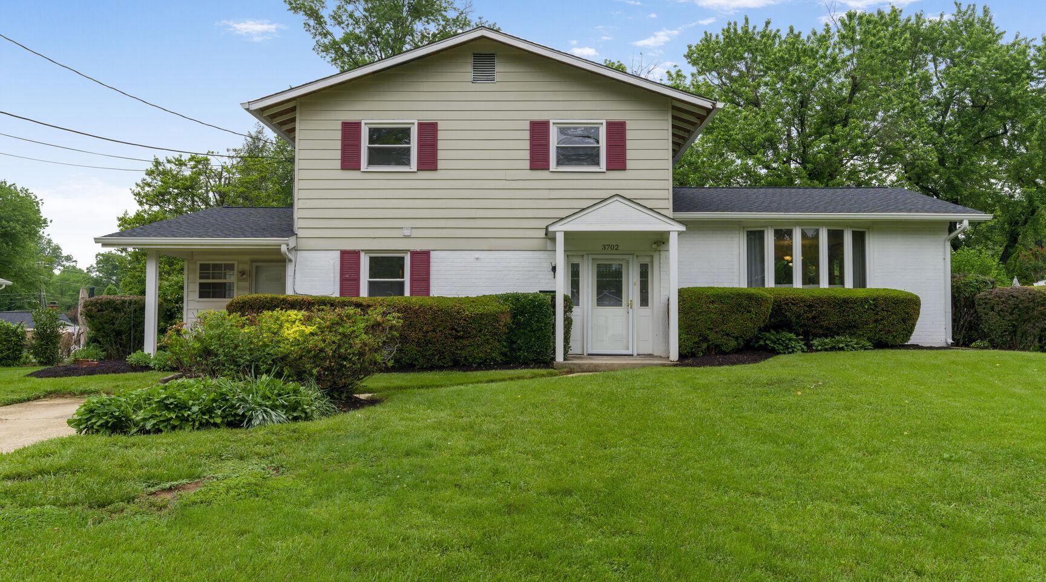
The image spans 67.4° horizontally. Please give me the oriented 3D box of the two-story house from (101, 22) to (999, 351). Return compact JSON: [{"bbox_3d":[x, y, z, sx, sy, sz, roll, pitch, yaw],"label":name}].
[{"bbox_3d":[1.000,-1.794,20.222,19.400,6.900,10.400,0,-3,0],"label":"two-story house"}]

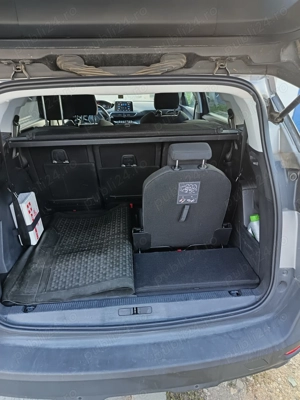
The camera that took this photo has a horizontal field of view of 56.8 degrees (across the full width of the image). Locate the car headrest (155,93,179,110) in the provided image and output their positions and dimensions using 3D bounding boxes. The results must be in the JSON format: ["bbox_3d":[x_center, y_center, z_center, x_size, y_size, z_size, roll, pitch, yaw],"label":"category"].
[{"bbox_3d":[0.162,-1.003,2.762,0.250,0.195,0.110,-3,36,-4],"label":"car headrest"}]

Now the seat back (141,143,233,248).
[{"bbox_3d":[0.177,-0.013,1.366,0.408,0.600,0.140,-3,36,-4],"label":"seat back"}]

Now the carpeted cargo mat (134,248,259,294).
[{"bbox_3d":[0.202,0.328,1.300,0.536,0.042,0.240,-3,24,-4],"label":"carpeted cargo mat"}]

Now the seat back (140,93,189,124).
[{"bbox_3d":[0.157,-0.786,3.014,0.500,0.840,0.240,-3,42,-4],"label":"seat back"}]

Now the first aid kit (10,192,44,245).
[{"bbox_3d":[-0.661,0.099,1.503,0.058,0.243,0.161,-1,25,6],"label":"first aid kit"}]

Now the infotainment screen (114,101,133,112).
[{"bbox_3d":[-0.324,-1.167,3.480,0.228,0.140,0.035,-3,12,-4],"label":"infotainment screen"}]

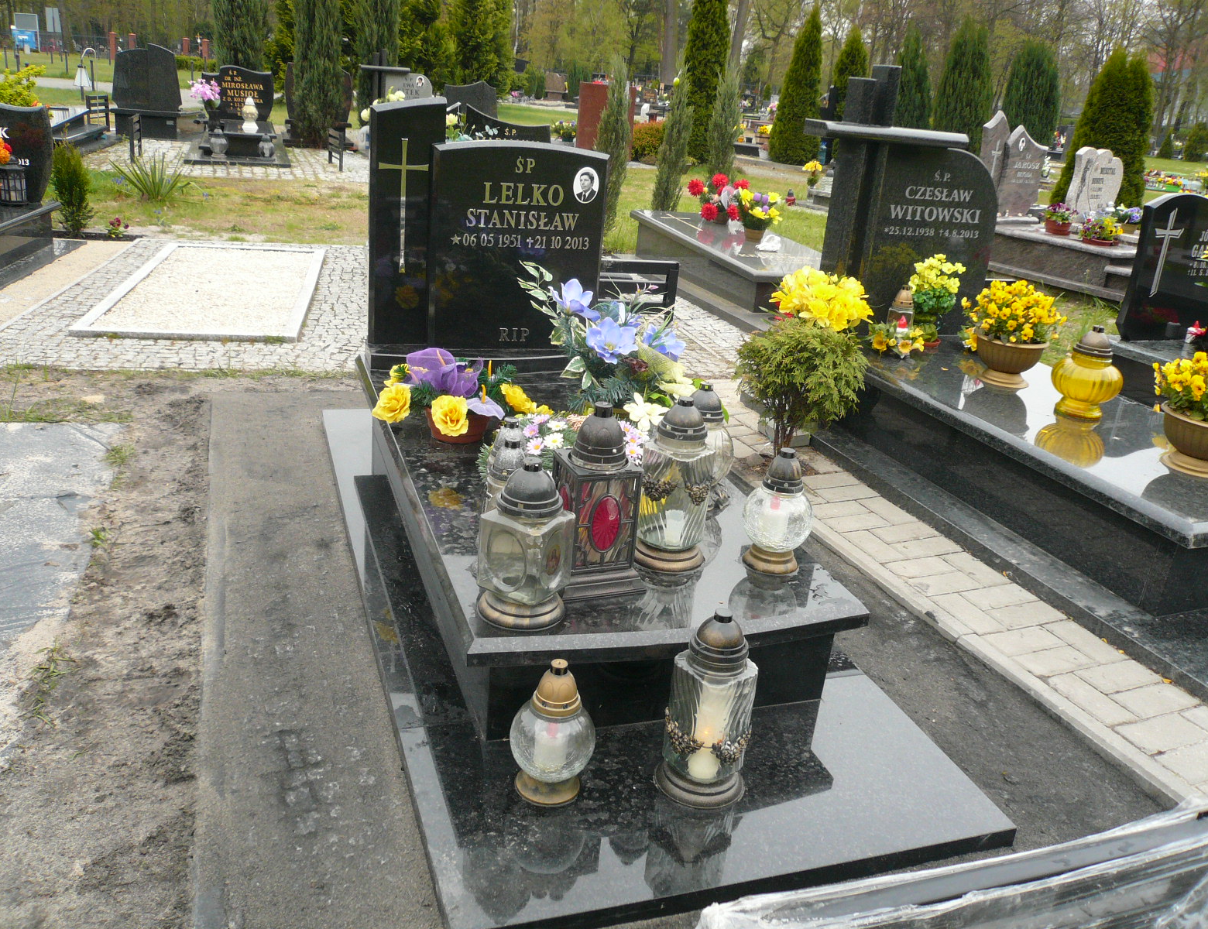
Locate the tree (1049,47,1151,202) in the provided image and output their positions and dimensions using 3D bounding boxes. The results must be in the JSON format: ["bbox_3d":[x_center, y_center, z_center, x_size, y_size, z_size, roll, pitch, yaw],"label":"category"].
[{"bbox_3d":[7.982,-5.251,15.710,1.300,2.375,1.250,-3,22,-19],"label":"tree"}]

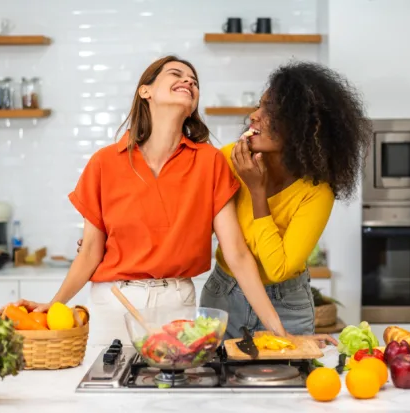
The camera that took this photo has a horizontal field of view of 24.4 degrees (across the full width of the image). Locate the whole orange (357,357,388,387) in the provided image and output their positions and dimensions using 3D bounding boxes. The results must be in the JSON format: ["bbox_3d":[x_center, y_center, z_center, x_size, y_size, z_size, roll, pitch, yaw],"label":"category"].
[{"bbox_3d":[0.390,0.396,2.220,0.079,0.078,0.079,0,3,1],"label":"whole orange"}]

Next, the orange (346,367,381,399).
[{"bbox_3d":[0.340,0.377,2.030,0.075,0.074,0.075,0,2,0],"label":"orange"}]

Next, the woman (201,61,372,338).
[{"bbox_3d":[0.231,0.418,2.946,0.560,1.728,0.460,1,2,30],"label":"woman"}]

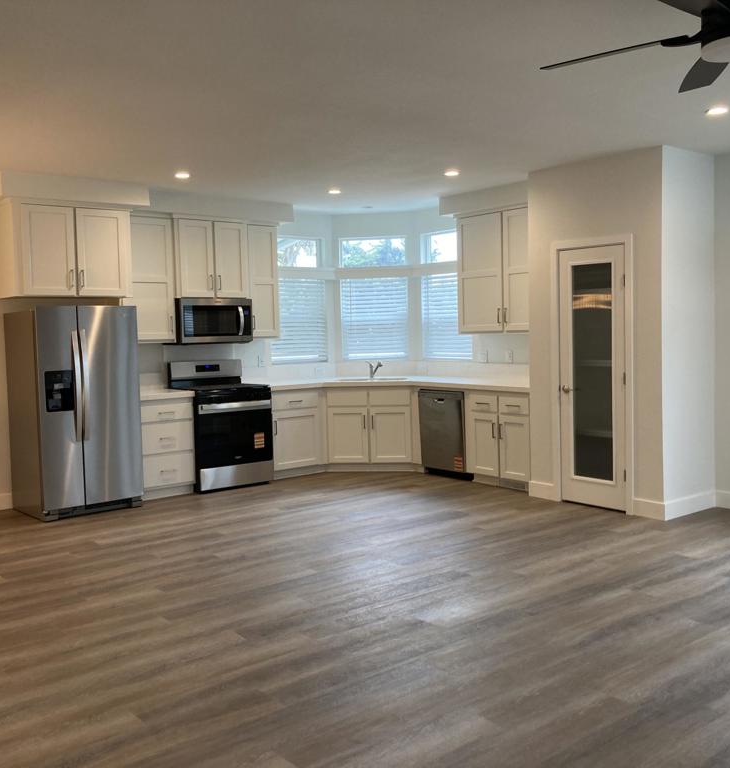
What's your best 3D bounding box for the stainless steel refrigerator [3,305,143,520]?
[{"bbox_3d":[-2.410,0.207,6.910,0.825,1.680,0.840,-4,5,-39],"label":"stainless steel refrigerator"}]

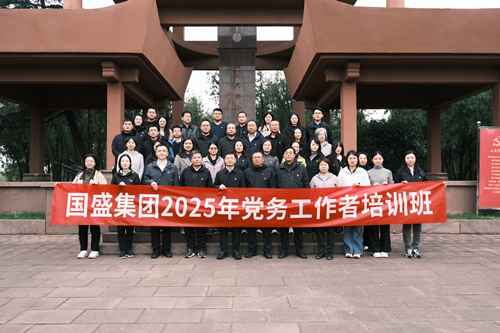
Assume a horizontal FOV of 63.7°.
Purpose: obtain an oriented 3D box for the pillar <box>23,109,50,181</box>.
[{"bbox_3d":[-7.405,-0.733,14.050,0.630,2.550,0.630,0,-2,-1],"label":"pillar"}]

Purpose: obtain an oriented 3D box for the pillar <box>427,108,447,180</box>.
[{"bbox_3d":[6.520,-0.743,14.250,0.630,2.550,0.630,0,-2,-1],"label":"pillar"}]

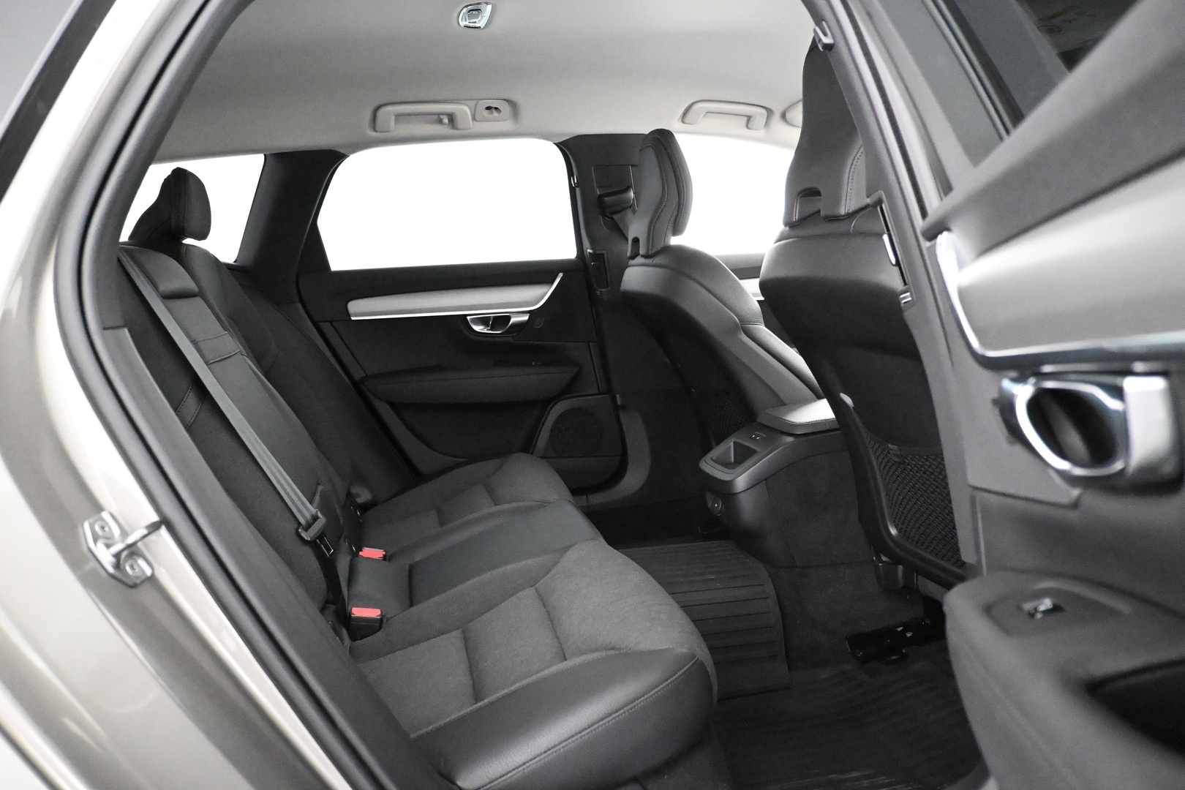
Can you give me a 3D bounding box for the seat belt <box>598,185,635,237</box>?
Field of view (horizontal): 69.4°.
[{"bbox_3d":[0.064,-0.448,2.092,0.090,0.135,0.060,-3,7,-12],"label":"seat belt"}]

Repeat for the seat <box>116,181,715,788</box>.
[{"bbox_3d":[-0.403,0.003,1.416,0.860,0.830,1.320,-3,7,-12],"label":"seat"}]

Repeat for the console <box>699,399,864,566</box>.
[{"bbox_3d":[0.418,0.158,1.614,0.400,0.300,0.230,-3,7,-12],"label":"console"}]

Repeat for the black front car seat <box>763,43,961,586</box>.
[{"bbox_3d":[0.652,-0.077,1.336,0.840,0.950,0.530,-4,8,-13],"label":"black front car seat"}]

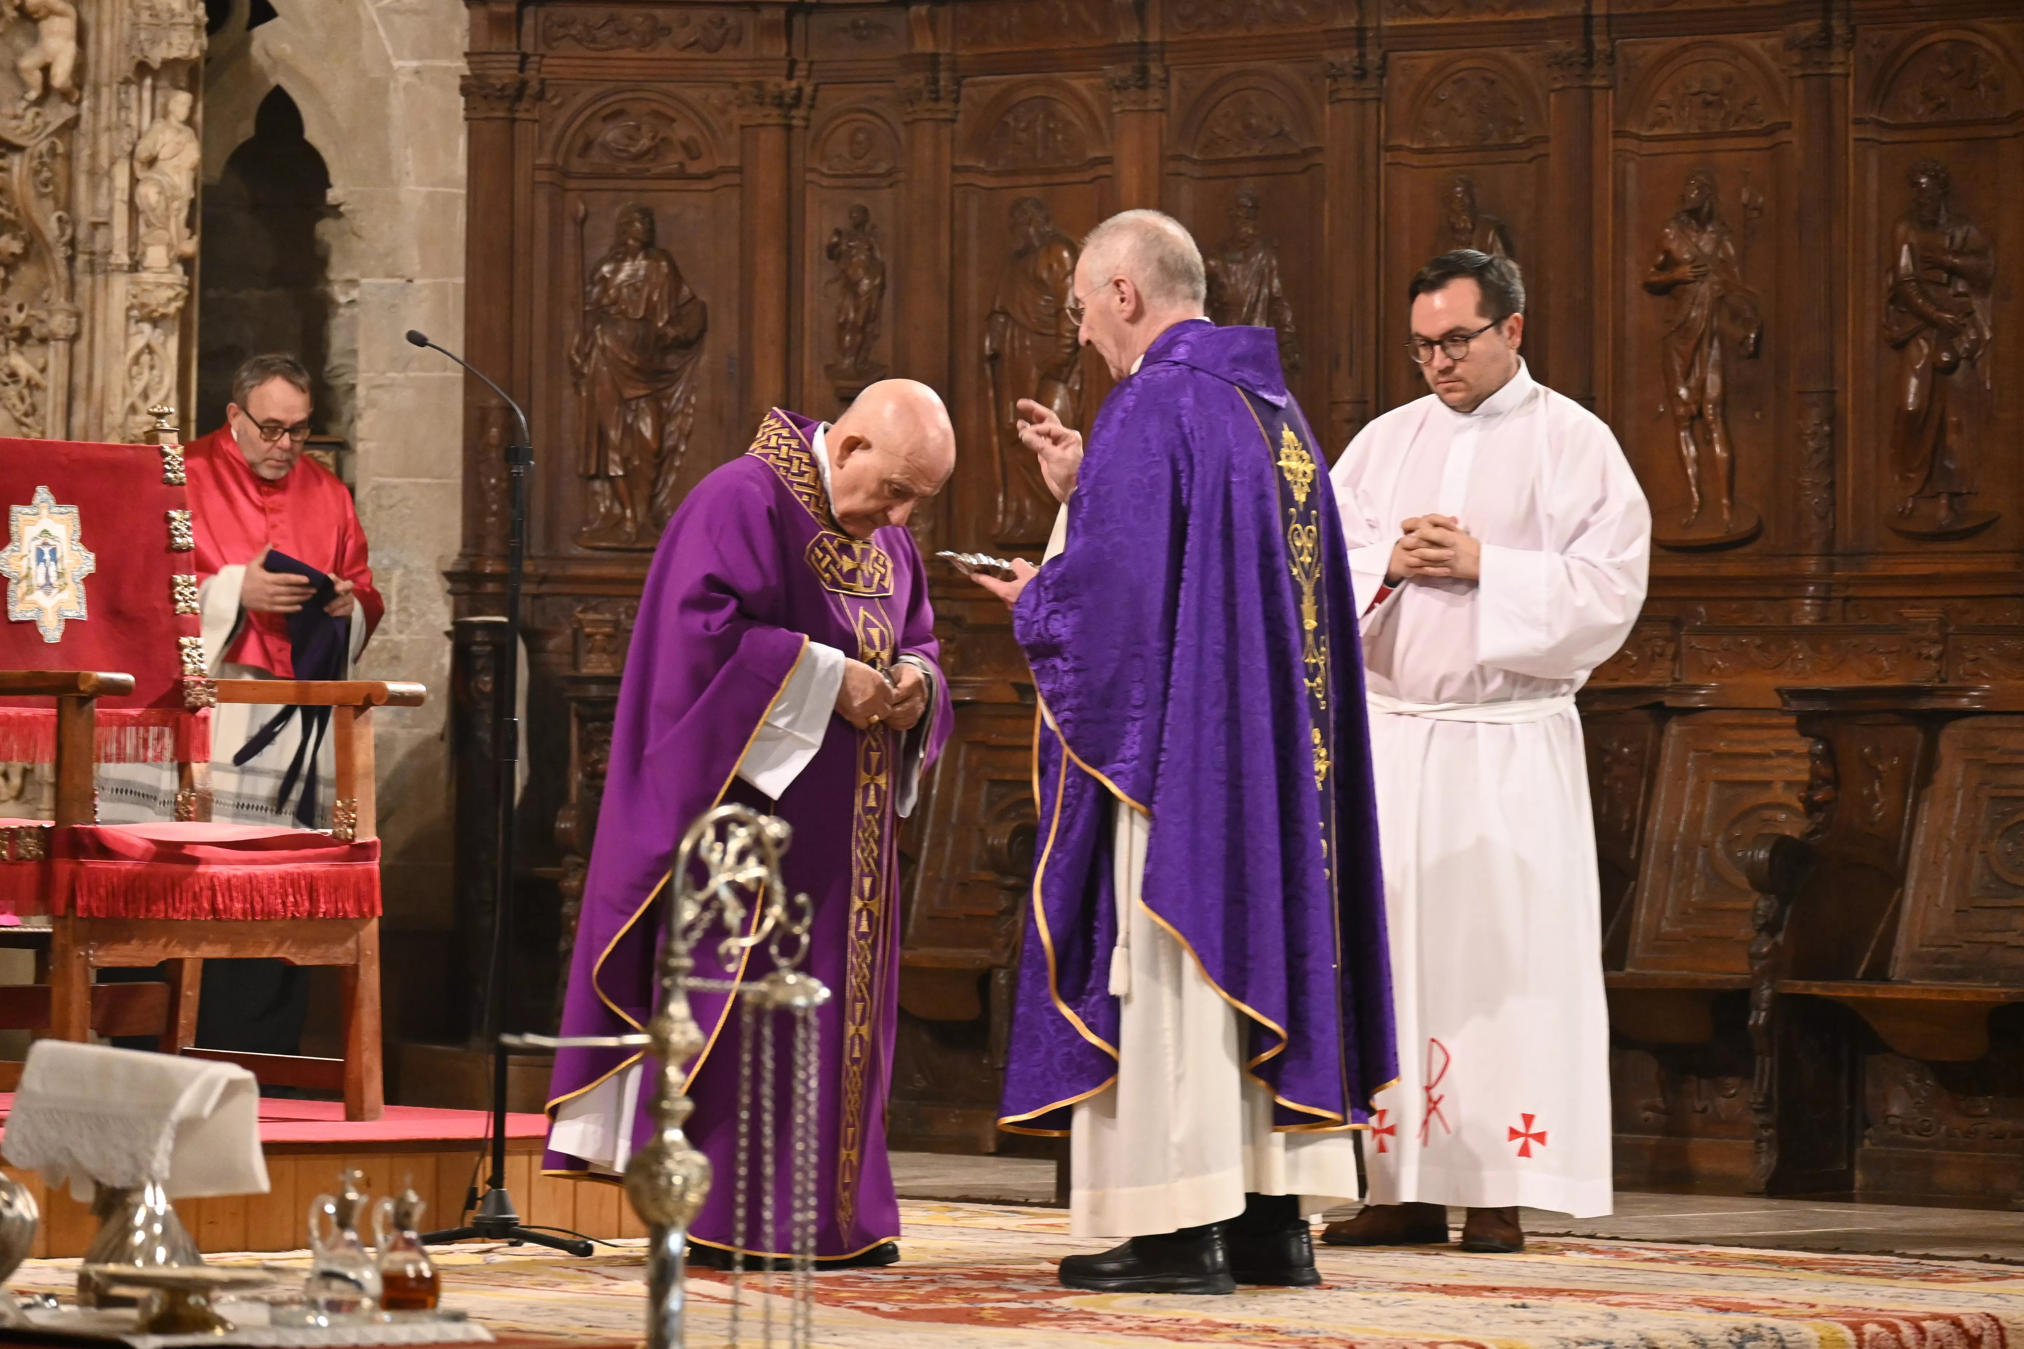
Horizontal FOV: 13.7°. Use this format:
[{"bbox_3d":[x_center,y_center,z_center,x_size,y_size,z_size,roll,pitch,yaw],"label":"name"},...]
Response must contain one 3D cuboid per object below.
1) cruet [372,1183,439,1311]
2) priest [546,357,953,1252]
[{"bbox_3d":[-0.676,0.638,9.400,0.075,0.145,0.066,0,0,3],"label":"cruet"},{"bbox_3d":[-0.441,0.249,14.300,0.660,1.490,0.580,0,0,-45],"label":"priest"}]

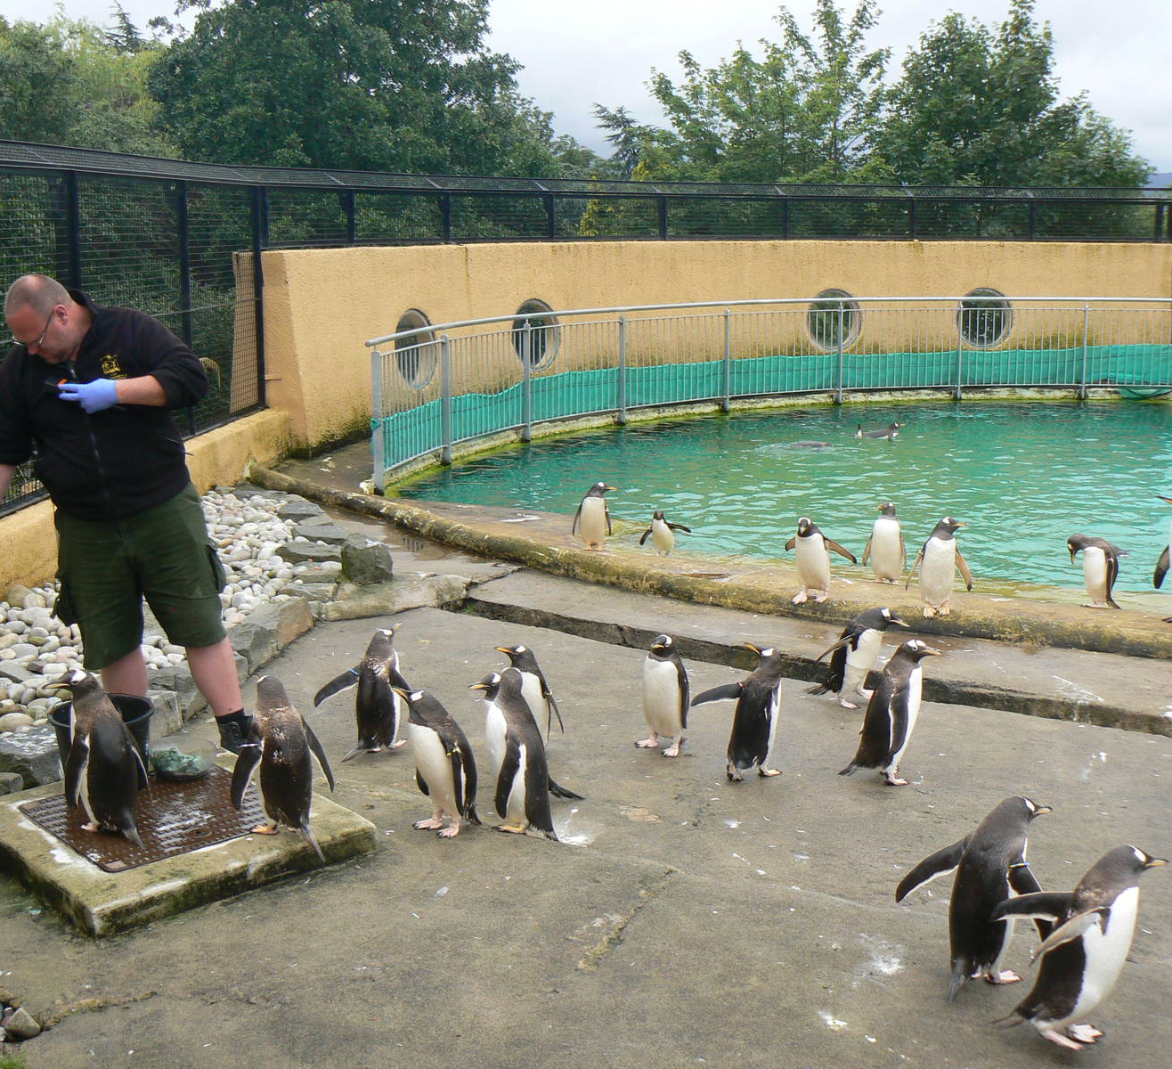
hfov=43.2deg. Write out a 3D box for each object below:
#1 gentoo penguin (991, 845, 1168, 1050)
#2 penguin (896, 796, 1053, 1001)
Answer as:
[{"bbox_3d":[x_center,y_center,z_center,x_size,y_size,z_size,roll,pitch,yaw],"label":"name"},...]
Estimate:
[{"bbox_3d":[1.289,1.036,3.863,0.440,0.540,0.290,6,13,24],"label":"gentoo penguin"},{"bbox_3d":[1.057,0.924,3.921,0.350,0.510,0.430,-9,15,-39],"label":"penguin"}]

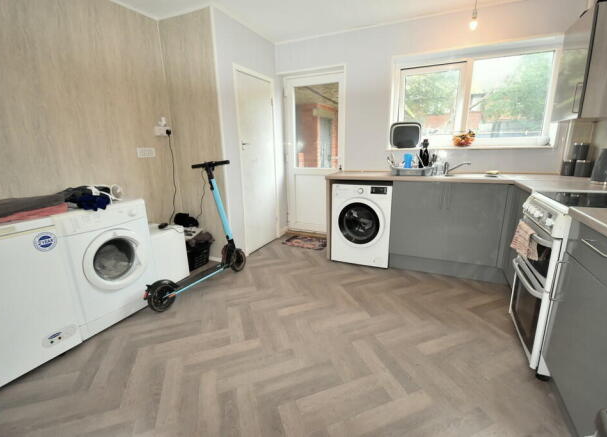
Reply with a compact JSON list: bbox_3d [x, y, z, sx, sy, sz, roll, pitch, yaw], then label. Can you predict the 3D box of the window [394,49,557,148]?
[{"bbox_3d":[1.656,-1.168,2.817,1.420,0.860,0.100,6,16,26],"label":"window"}]

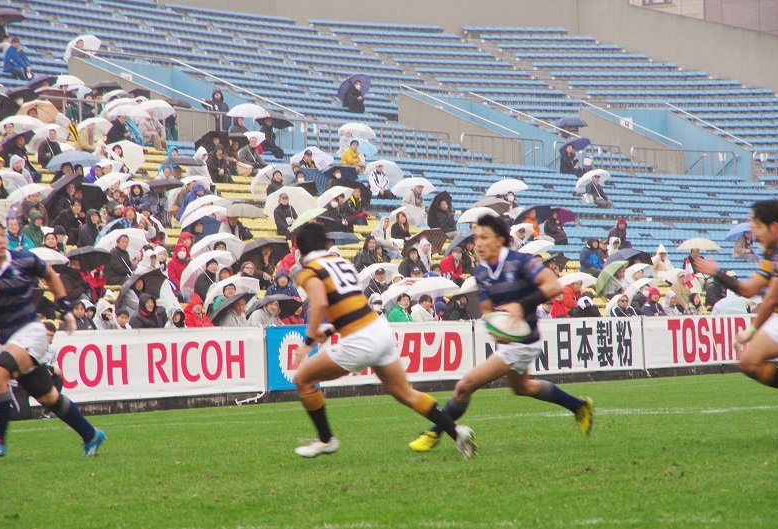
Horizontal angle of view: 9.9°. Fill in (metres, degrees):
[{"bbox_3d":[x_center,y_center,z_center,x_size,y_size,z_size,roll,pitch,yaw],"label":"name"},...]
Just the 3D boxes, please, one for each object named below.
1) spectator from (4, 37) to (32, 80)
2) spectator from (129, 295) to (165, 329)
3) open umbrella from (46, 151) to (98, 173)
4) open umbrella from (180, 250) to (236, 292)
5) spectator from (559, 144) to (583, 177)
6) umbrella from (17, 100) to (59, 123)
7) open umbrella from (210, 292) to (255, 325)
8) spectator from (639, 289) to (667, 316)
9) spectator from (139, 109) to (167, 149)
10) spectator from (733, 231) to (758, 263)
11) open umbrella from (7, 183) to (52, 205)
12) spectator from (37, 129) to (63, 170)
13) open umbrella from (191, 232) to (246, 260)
[{"bbox_3d":[-9.659,-5.288,117.018,0.800,1.250,0.560,-2,-1,27],"label":"spectator"},{"bbox_3d":[-3.337,1.055,63.423,0.560,1.250,0.780,-1,-1,-43],"label":"spectator"},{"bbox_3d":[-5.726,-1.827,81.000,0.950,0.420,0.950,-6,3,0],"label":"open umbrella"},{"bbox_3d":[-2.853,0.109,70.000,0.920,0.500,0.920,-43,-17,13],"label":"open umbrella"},{"bbox_3d":[5.598,-2.993,135.954,0.780,1.250,0.560,-2,-1,34],"label":"spectator"},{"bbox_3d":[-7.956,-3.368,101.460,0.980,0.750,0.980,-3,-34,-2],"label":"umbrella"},{"bbox_3d":[-2.382,0.806,70.955,0.900,0.720,0.900,-37,-20,15],"label":"open umbrella"},{"bbox_3d":[4.844,1.007,82.000,0.560,1.150,0.700,0,0,-41],"label":"spectator"},{"bbox_3d":[-5.413,-3.046,104.404,0.580,1.200,0.750,-1,-1,-45],"label":"spectator"},{"bbox_3d":[9.146,-0.264,112.925,0.750,1.200,0.580,-3,-1,32],"label":"spectator"},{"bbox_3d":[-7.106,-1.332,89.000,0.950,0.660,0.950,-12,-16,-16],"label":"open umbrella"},{"bbox_3d":[-7.010,-2.171,93.000,0.560,1.240,0.800,-1,-1,-35],"label":"spectator"},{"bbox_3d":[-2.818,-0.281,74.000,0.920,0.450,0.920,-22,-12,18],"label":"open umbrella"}]

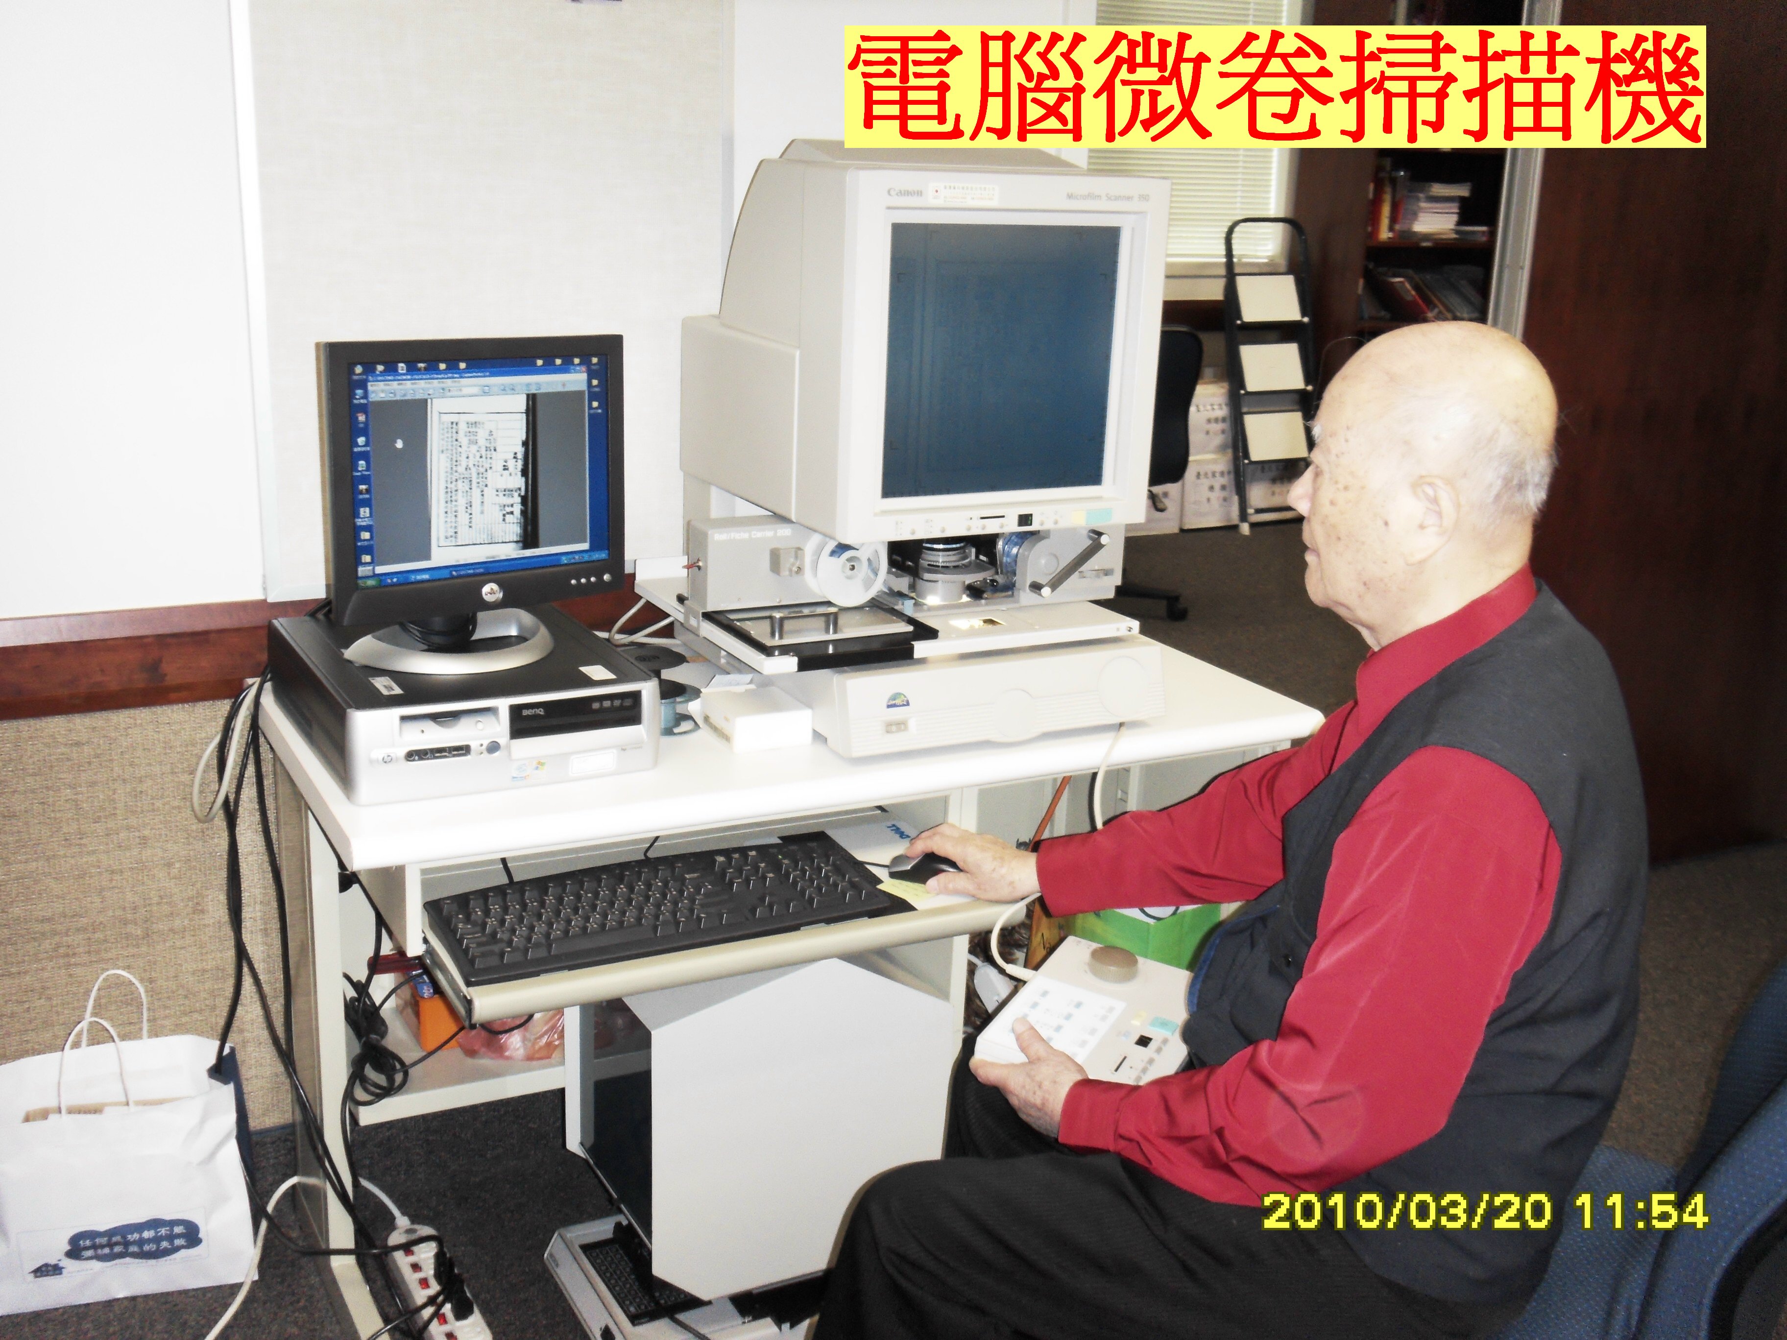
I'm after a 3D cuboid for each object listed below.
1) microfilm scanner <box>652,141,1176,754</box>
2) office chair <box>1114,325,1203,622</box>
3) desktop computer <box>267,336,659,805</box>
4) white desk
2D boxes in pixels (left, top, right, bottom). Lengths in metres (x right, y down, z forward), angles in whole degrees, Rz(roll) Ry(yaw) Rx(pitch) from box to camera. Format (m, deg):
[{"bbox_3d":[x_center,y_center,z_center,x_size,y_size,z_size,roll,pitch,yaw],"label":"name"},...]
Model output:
[{"bbox_3d":[-0.005,-0.309,2.435,0.519,0.670,0.560,-6,17,-25],"label":"microfilm scanner"},{"bbox_3d":[0.607,-0.599,5.863,0.580,0.900,0.580,-6,18,-27],"label":"office chair"},{"bbox_3d":[-0.480,-0.144,2.195,0.365,0.452,0.390,-6,18,-27],"label":"desktop computer"},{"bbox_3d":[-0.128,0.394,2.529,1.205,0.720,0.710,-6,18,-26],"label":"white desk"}]

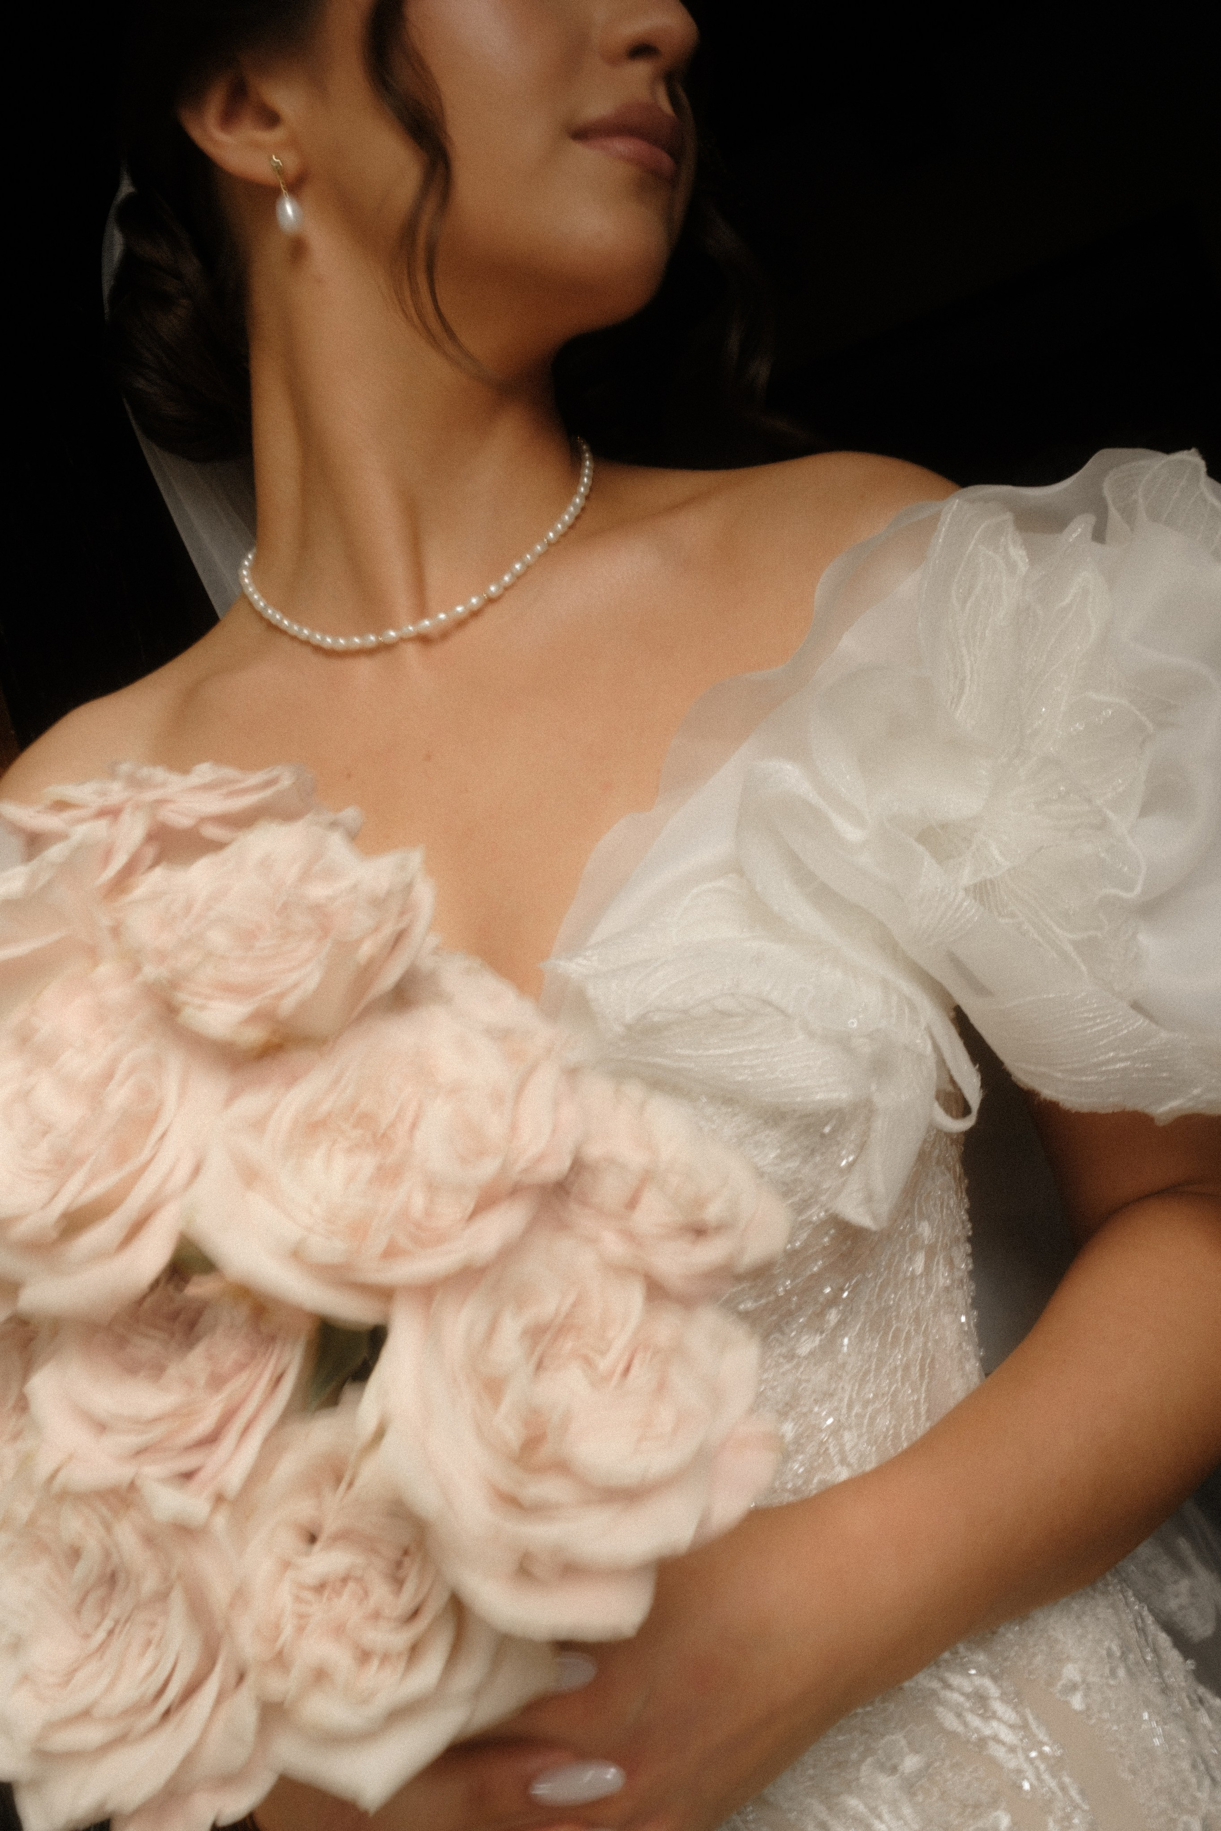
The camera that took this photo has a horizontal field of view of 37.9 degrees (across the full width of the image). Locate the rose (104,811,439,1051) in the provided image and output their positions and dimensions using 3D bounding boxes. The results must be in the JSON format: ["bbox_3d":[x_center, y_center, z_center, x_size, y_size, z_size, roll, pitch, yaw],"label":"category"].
[{"bbox_3d":[-0.087,0.005,0.460,0.078,0.070,0.052,-2,-37,6],"label":"rose"}]

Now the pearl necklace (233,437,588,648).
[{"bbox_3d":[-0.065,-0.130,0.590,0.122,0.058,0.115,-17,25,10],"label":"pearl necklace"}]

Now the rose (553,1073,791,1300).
[{"bbox_3d":[0.015,0.072,0.475,0.072,0.066,0.055,5,-10,-17],"label":"rose"}]

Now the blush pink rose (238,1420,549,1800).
[{"bbox_3d":[-0.052,0.167,0.430,0.082,0.094,0.062,1,-27,-2],"label":"blush pink rose"}]

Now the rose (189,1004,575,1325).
[{"bbox_3d":[-0.057,0.060,0.445,0.095,0.086,0.065,2,-22,-6],"label":"rose"}]

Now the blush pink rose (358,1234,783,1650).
[{"bbox_3d":[-0.010,0.126,0.435,0.100,0.100,0.065,2,-27,-7],"label":"blush pink rose"}]

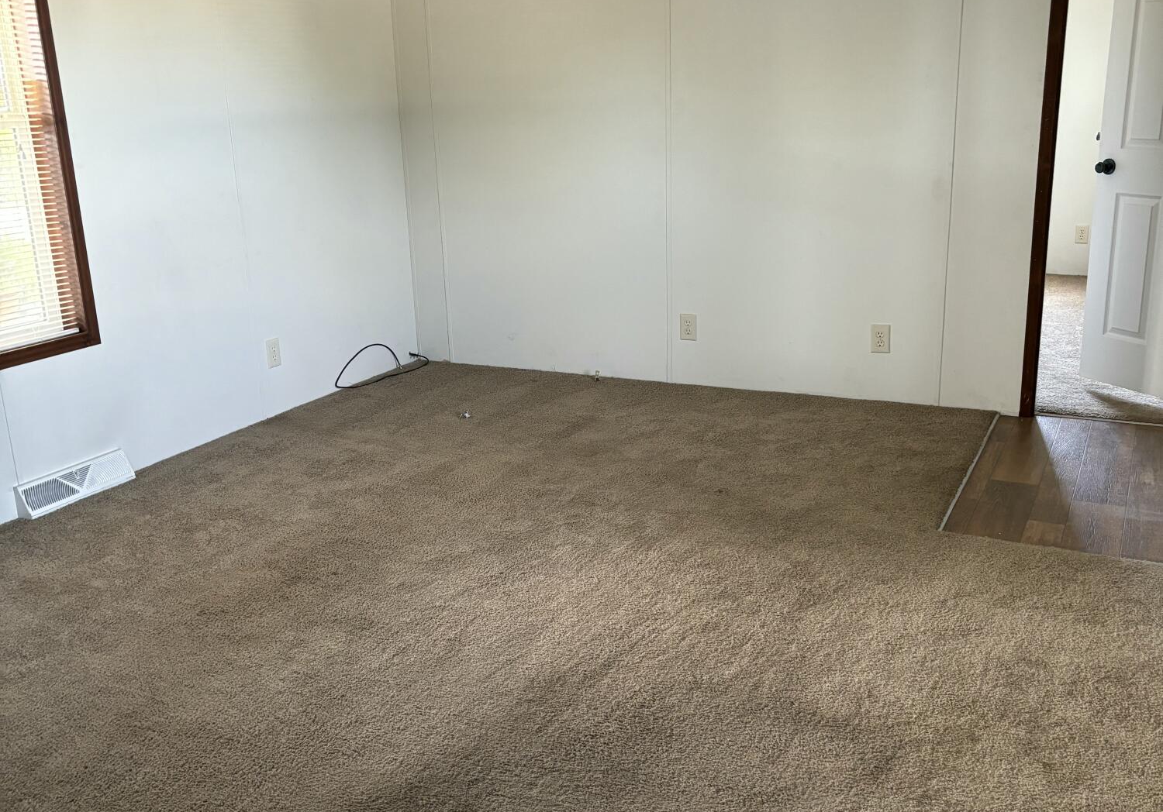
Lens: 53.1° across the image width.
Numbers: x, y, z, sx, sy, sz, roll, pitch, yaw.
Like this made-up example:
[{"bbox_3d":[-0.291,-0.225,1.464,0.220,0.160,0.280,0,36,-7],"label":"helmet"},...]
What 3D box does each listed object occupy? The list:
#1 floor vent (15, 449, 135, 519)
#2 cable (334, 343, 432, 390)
[{"bbox_3d":[-1.799,0.271,4.162,0.067,0.115,0.457,6,18,26],"label":"floor vent"},{"bbox_3d":[-0.957,-0.222,5.693,0.120,0.160,0.670,6,18,26],"label":"cable"}]

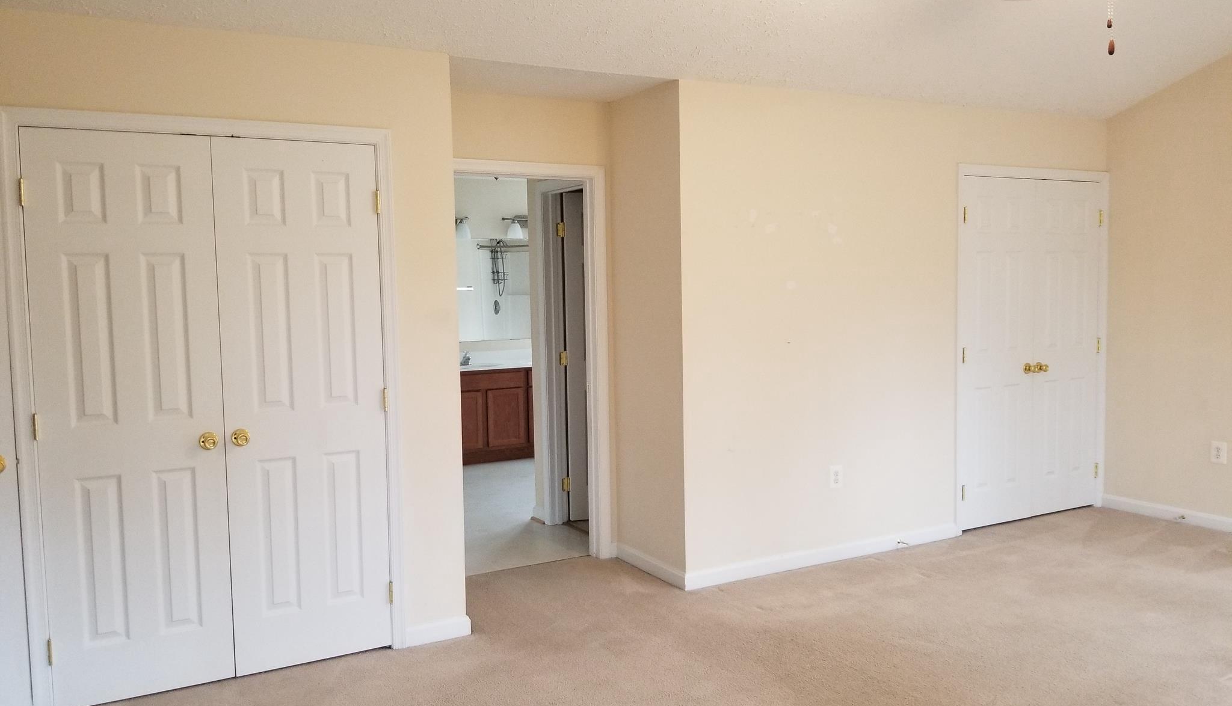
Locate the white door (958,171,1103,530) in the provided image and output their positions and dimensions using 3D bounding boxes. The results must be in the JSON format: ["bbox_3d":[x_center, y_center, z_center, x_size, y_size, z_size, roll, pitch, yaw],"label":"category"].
[{"bbox_3d":[2.521,-0.013,5.611,1.223,2.076,0.051,-3,5,-28],"label":"white door"}]

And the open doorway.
[{"bbox_3d":[-0.483,0.117,4.859,0.803,2.057,0.121,-3,5,-28],"label":"open doorway"}]

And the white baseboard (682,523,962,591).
[{"bbox_3d":[1.158,1.072,4.931,1.879,0.082,0.018,-3,5,-28],"label":"white baseboard"}]

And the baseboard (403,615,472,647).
[{"bbox_3d":[-0.751,1.179,3.918,0.295,0.082,0.018,-3,5,-28],"label":"baseboard"}]

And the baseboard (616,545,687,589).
[{"bbox_3d":[0.173,1.099,4.805,0.018,0.082,0.714,-3,5,-28],"label":"baseboard"}]

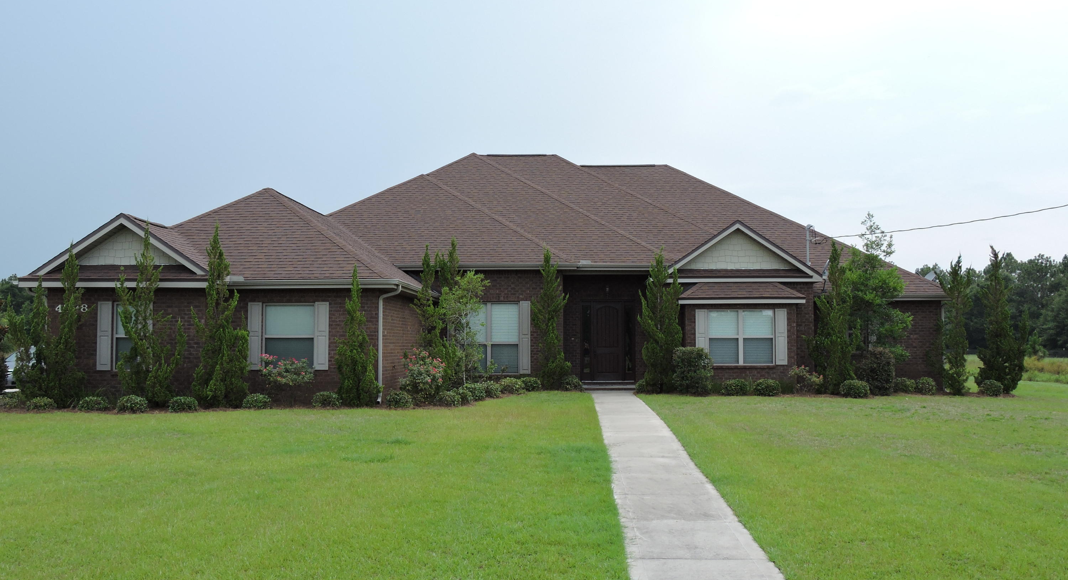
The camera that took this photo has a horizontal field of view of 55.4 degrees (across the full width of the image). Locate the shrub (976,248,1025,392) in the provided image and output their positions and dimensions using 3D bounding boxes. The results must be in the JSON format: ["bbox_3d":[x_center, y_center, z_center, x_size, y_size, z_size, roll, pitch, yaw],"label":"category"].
[{"bbox_3d":[13.252,0.841,28.900,1.374,4.121,1.305,0,-3,2],"label":"shrub"}]

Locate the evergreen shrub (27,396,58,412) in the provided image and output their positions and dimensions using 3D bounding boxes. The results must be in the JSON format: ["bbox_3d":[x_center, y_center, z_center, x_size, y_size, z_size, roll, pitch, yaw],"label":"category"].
[{"bbox_3d":[-10.426,2.416,21.600,0.655,0.325,0.622,0,-3,2],"label":"evergreen shrub"}]

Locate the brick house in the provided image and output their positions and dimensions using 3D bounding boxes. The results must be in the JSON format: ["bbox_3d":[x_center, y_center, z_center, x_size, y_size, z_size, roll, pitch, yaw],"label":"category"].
[{"bbox_3d":[0.570,-0.910,33.400,23.700,8.200,21.400,0,-3,2],"label":"brick house"}]

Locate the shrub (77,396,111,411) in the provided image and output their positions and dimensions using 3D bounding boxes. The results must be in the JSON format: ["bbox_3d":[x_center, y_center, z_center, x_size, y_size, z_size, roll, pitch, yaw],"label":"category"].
[{"bbox_3d":[-9.338,2.407,21.600,0.708,0.343,0.673,0,-3,2],"label":"shrub"}]

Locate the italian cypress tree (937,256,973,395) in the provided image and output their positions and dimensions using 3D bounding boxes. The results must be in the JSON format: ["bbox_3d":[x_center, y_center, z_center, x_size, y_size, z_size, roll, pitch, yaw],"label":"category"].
[{"bbox_3d":[11.712,0.986,28.300,0.997,3.850,0.947,0,-3,2],"label":"italian cypress tree"}]

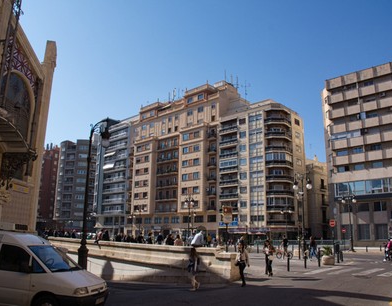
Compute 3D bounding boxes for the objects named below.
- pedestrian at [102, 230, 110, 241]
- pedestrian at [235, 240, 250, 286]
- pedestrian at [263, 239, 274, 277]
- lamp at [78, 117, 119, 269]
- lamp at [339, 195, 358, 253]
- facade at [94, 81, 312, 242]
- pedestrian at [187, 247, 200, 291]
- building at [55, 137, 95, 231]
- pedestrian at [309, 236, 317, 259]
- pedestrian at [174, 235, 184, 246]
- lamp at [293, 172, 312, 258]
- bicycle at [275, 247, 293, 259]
[{"bbox_3d":[-6.253,6.246,23.934,0.520,1.660,0.360,-5,-14,23],"label":"pedestrian"},{"bbox_3d":[1.735,4.137,12.869,0.550,1.630,0.480,-4,-14,22],"label":"pedestrian"},{"bbox_3d":[3.364,4.918,16.100,0.530,1.630,0.450,-2,-13,15],"label":"pedestrian"},{"bbox_3d":[-5.055,2.178,17.720,1.250,8.330,0.520,9,-15,-31],"label":"lamp"},{"bbox_3d":[17.816,8.052,39.680,1.500,6.470,0.450,-6,-15,27],"label":"lamp"},{"bbox_3d":[-2.801,4.033,98.983,67.500,40.200,18.000,-11,-18,42],"label":"facade"},{"bbox_3d":[-0.068,4.474,13.284,0.520,1.600,0.470,-3,-14,18],"label":"pedestrian"},{"bbox_3d":[-39.731,12.958,126.789,16.000,34.200,15.000,0,-13,4],"label":"building"},{"bbox_3d":[8.302,6.848,24.703,0.550,1.680,0.480,7,-14,-24],"label":"pedestrian"},{"bbox_3d":[-0.982,5.543,19.738,0.520,1.660,0.360,-4,-14,20],"label":"pedestrian"},{"bbox_3d":[8.854,5.128,28.280,1.500,6.830,0.450,-6,-15,27],"label":"lamp"},{"bbox_3d":[6.876,7.773,26.930,1.600,1.030,0.550,5,-14,-18],"label":"bicycle"}]

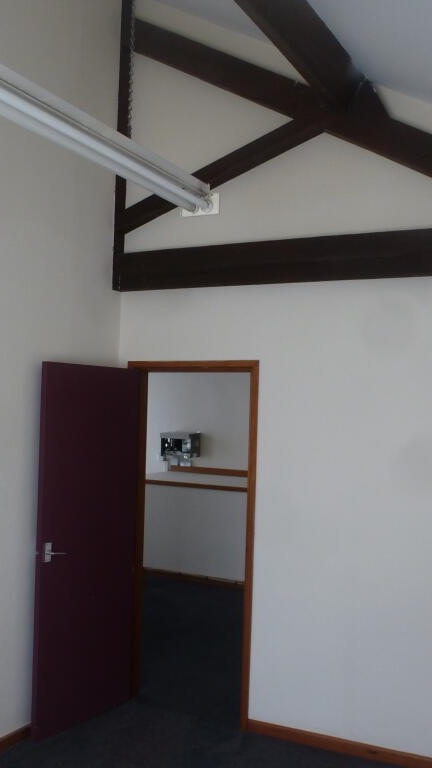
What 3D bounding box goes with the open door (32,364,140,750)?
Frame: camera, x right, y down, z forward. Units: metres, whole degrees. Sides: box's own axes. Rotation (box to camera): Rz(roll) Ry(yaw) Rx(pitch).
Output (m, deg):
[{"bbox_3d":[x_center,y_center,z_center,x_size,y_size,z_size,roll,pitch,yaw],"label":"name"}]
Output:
[{"bbox_3d":[-0.720,0.886,4.017,0.045,1.981,0.742,0,-3,33],"label":"open door"}]

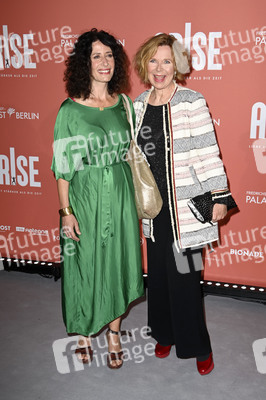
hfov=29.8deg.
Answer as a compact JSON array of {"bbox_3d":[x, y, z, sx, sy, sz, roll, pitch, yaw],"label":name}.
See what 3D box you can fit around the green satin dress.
[{"bbox_3d":[-0.161,0.101,2.623,0.510,1.290,0.370,0,16,-5],"label":"green satin dress"}]

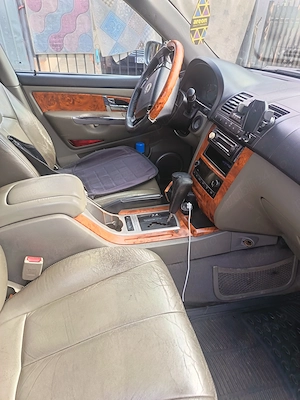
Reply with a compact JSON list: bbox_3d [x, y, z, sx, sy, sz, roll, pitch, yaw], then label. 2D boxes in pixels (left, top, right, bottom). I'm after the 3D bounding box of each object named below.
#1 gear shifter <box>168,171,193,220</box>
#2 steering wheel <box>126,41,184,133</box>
[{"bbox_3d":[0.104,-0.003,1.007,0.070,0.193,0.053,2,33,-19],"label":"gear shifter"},{"bbox_3d":[0.029,-0.453,1.149,0.090,0.387,0.387,21,26,-27],"label":"steering wheel"}]

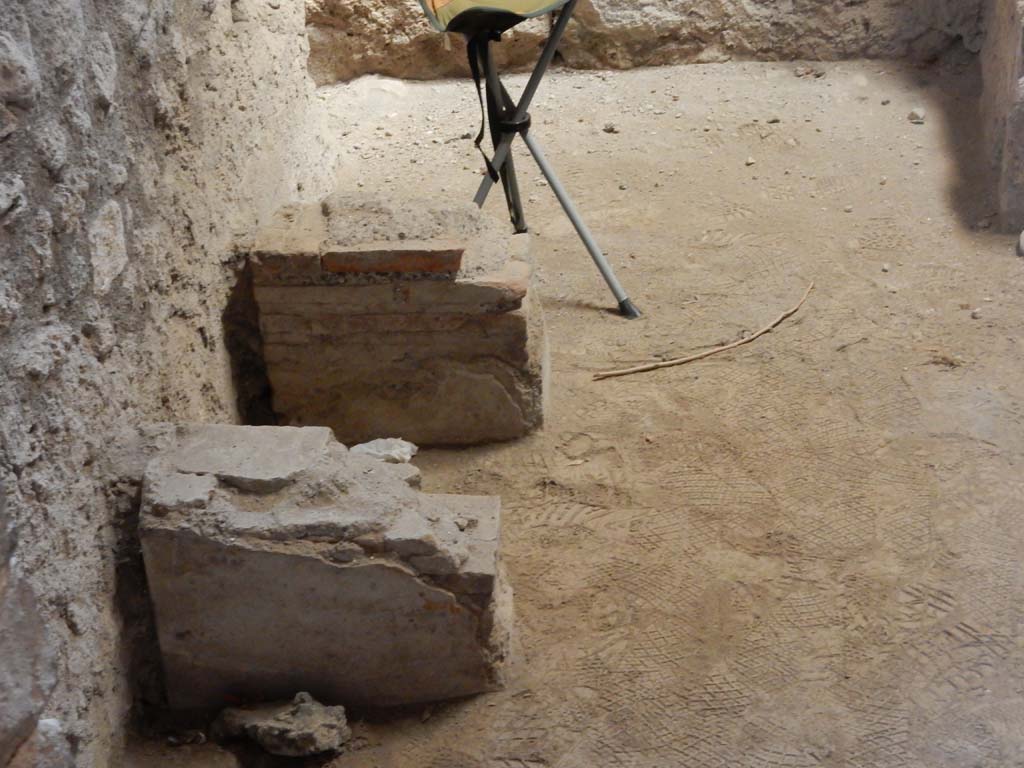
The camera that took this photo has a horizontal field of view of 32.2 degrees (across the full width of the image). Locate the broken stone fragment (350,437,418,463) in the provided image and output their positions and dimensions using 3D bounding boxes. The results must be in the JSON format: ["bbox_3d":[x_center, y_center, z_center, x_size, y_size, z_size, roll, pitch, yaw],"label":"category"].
[{"bbox_3d":[-0.175,0.092,2.442,0.092,0.036,0.048,0,34,0],"label":"broken stone fragment"}]

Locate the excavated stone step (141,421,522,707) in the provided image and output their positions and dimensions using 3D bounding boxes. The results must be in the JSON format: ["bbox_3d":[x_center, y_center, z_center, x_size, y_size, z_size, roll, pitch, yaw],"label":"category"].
[{"bbox_3d":[-0.199,0.208,2.042,0.398,0.290,0.155,0,34,0],"label":"excavated stone step"}]

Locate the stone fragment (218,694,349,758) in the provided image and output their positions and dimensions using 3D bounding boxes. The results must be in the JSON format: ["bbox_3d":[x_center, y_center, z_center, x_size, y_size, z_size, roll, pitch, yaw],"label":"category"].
[{"bbox_3d":[-0.258,0.383,1.995,0.149,0.054,0.076,0,34,0],"label":"stone fragment"}]

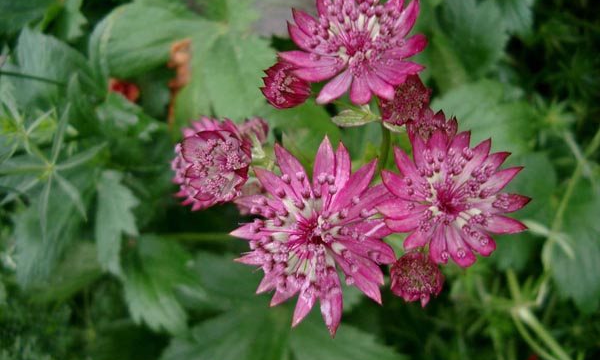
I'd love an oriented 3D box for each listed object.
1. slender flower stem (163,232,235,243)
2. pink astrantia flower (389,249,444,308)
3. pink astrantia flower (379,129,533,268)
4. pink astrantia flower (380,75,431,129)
[{"bbox_3d":[-0.036,0.021,0.230,0.025,0.003,0.003,0,45,6],"label":"slender flower stem"},{"bbox_3d":[0.030,0.025,0.163,0.014,0.012,0.014,0,63,-6],"label":"pink astrantia flower"},{"bbox_3d":[0.037,0.004,0.155,0.036,0.013,0.035,0,78,-6],"label":"pink astrantia flower"},{"bbox_3d":[0.029,-0.022,0.176,0.014,0.012,0.014,0,63,-6],"label":"pink astrantia flower"}]

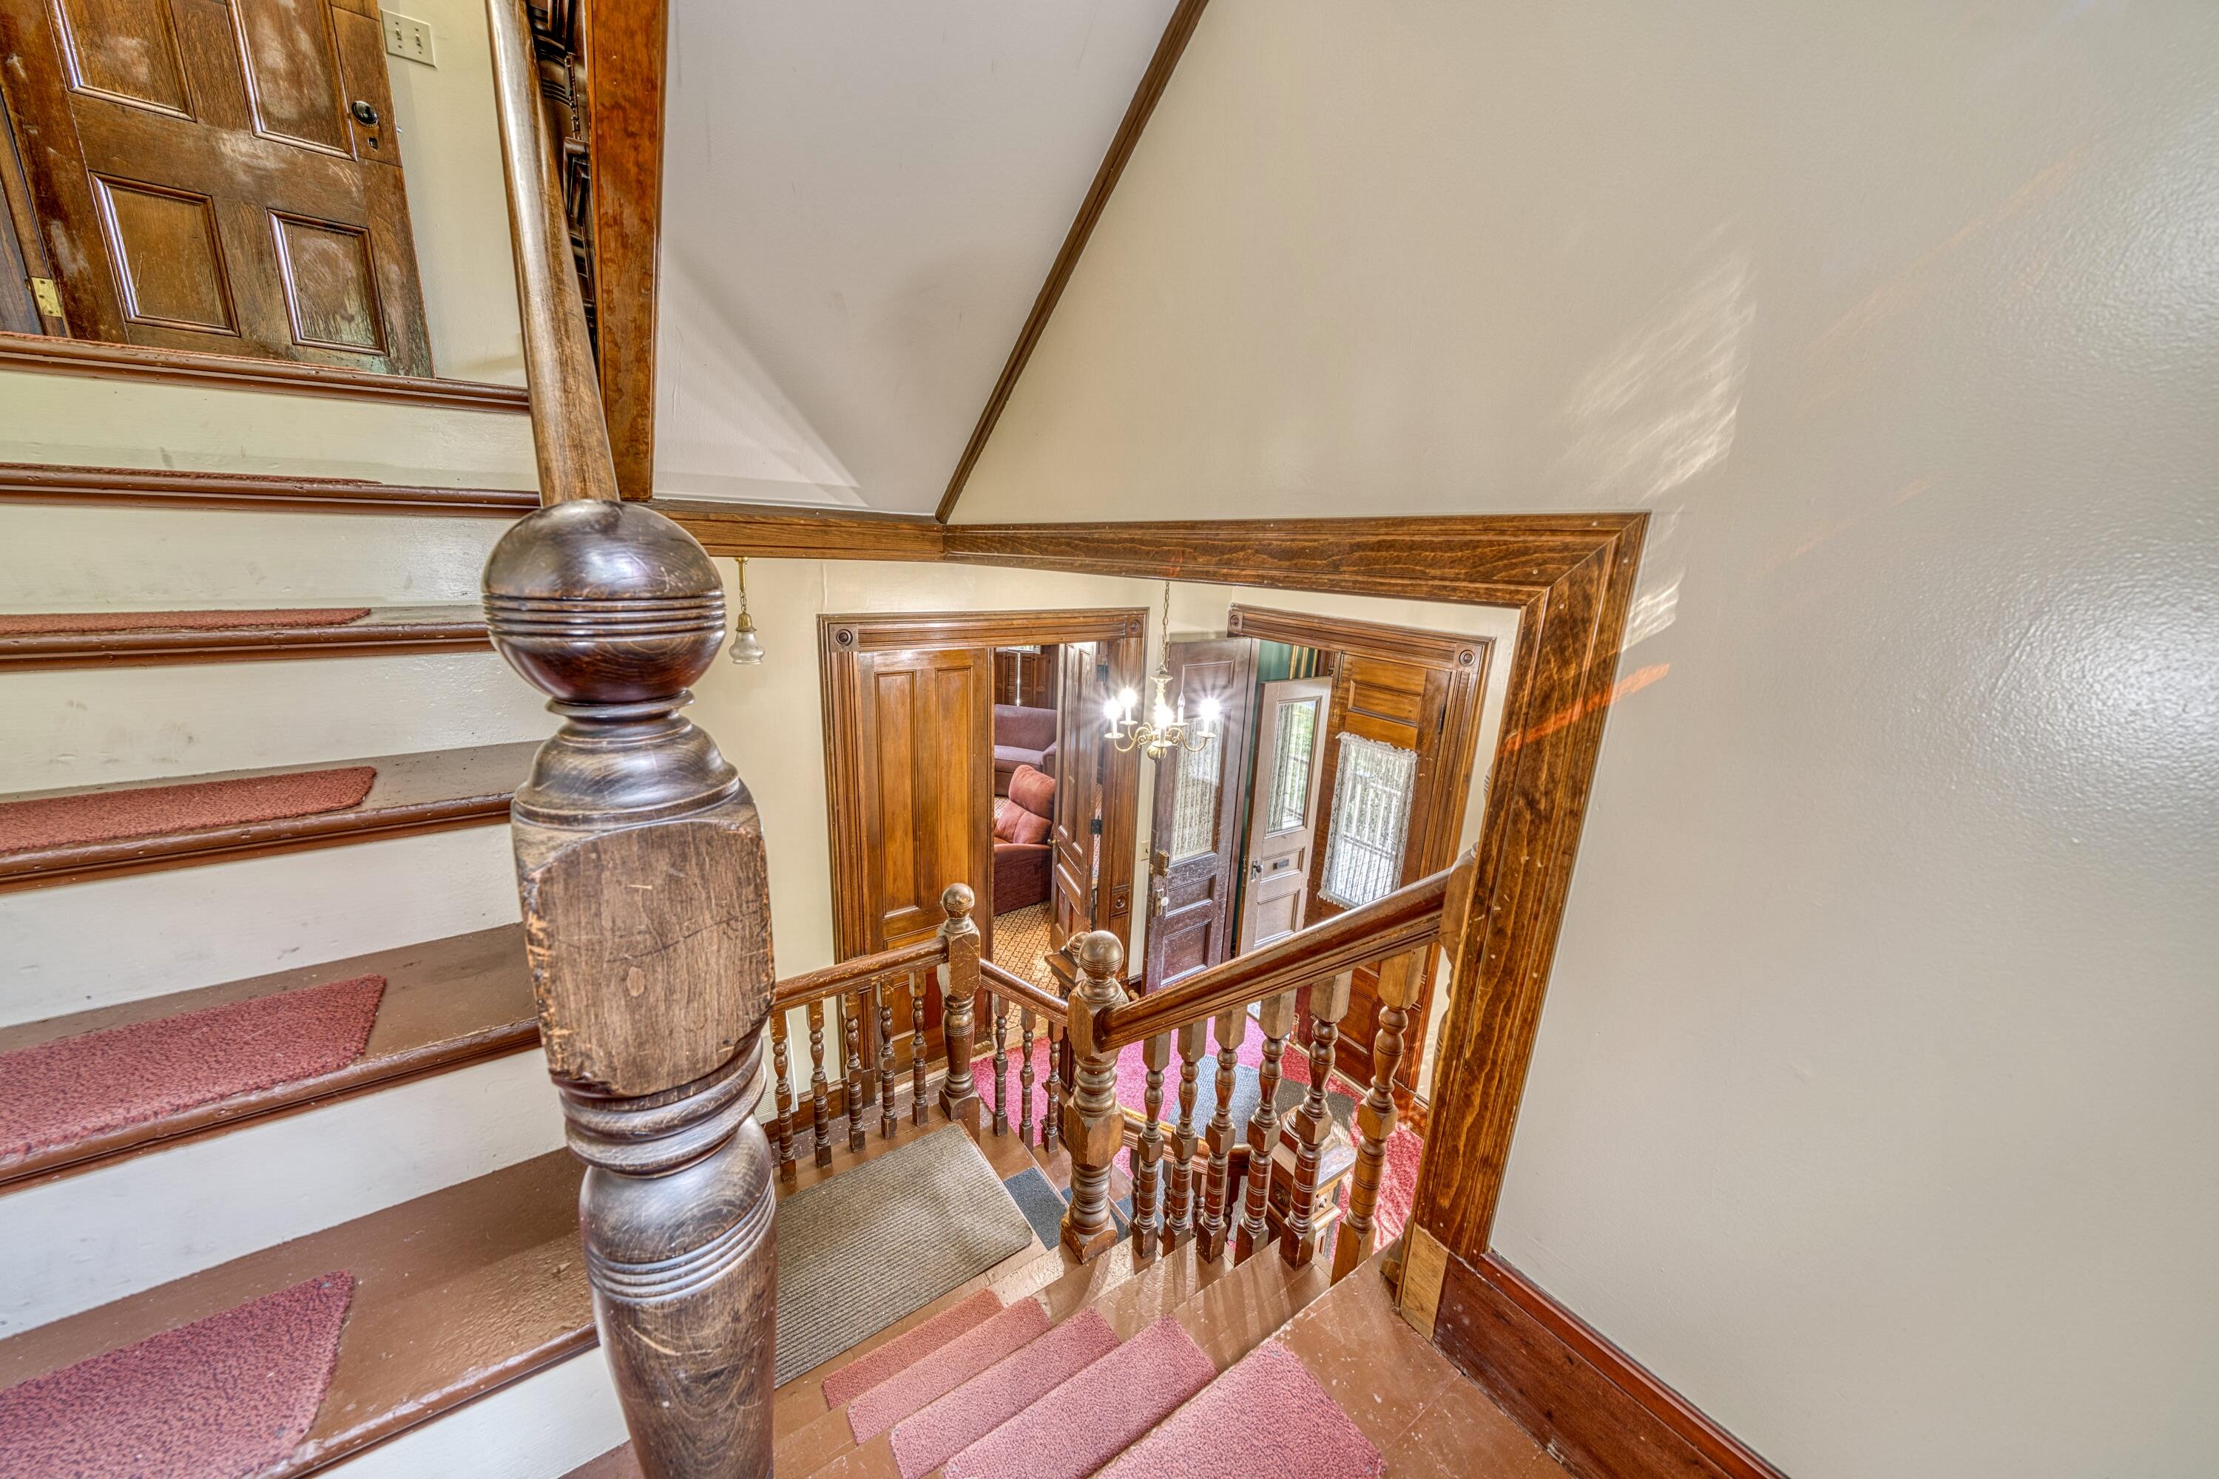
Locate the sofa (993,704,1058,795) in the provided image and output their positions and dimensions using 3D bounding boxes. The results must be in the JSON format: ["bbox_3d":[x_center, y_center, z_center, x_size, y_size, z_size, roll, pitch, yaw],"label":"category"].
[{"bbox_3d":[-1.345,0.099,8.637,2.000,0.880,0.880,7,15,16],"label":"sofa"}]

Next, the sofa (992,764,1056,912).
[{"bbox_3d":[-0.850,0.727,6.040,0.950,1.000,0.980,-8,18,-34],"label":"sofa"}]

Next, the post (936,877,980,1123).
[{"bbox_3d":[-0.548,0.966,2.698,0.113,0.937,0.113,-8,18,-35],"label":"post"}]

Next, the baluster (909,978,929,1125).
[{"bbox_3d":[-0.677,1.108,2.652,0.042,0.612,0.042,-8,18,-35],"label":"baluster"}]

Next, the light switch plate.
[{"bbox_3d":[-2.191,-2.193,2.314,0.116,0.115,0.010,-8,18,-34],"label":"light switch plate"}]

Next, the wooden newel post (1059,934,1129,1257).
[{"bbox_3d":[-0.040,0.977,2.027,0.118,0.975,0.118,-8,18,-34],"label":"wooden newel post"}]

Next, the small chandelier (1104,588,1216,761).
[{"bbox_3d":[0.247,-0.301,3.344,0.524,0.822,0.524,2,14,-1],"label":"small chandelier"}]

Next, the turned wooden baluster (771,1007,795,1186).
[{"bbox_3d":[-0.988,1.075,2.234,0.042,0.605,0.042,-8,18,-34],"label":"turned wooden baluster"}]

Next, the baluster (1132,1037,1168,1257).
[{"bbox_3d":[0.106,0.995,1.827,0.045,0.649,0.045,-8,18,-34],"label":"baluster"}]

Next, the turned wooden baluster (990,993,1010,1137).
[{"bbox_3d":[-0.426,1.272,2.889,0.042,0.624,0.042,-8,18,-35],"label":"turned wooden baluster"}]

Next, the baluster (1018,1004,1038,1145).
[{"bbox_3d":[-0.325,1.397,3.002,0.042,0.686,0.042,-8,18,-35],"label":"baluster"}]

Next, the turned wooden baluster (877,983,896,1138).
[{"bbox_3d":[-0.772,1.121,2.584,0.042,0.612,0.042,-8,18,-35],"label":"turned wooden baluster"}]

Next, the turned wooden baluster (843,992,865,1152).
[{"bbox_3d":[-0.866,1.133,2.516,0.042,0.612,0.042,-8,18,-35],"label":"turned wooden baluster"}]

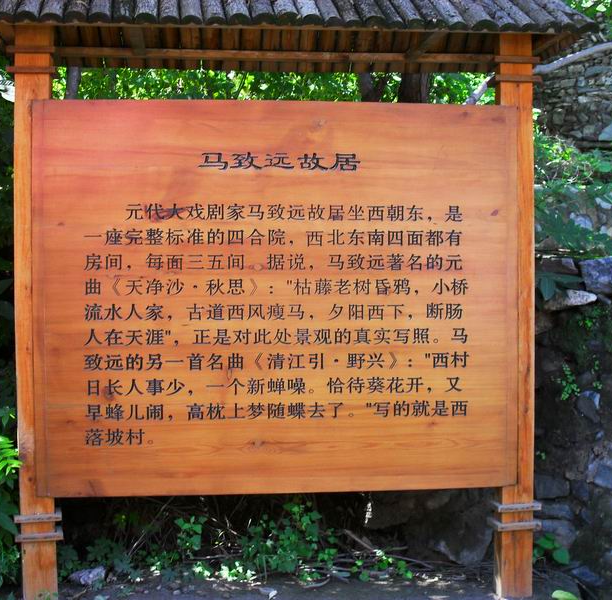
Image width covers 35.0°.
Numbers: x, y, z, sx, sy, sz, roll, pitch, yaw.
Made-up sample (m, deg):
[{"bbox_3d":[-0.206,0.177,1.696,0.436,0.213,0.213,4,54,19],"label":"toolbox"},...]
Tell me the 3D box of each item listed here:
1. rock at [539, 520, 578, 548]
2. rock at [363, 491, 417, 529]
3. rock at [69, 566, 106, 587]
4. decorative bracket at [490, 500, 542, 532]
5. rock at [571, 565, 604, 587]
[{"bbox_3d":[1.262,1.167,4.850,0.200,0.140,0.160,0,1,-5],"label":"rock"},{"bbox_3d":[0.411,1.025,4.726,0.249,0.168,0.190,0,2,12],"label":"rock"},{"bbox_3d":[-0.991,1.254,4.400,0.170,0.085,0.120,0,1,-5],"label":"rock"},{"bbox_3d":[0.939,0.973,4.370,0.193,0.120,0.170,0,1,-8],"label":"decorative bracket"},{"bbox_3d":[1.363,1.334,4.700,0.165,0.100,0.130,0,1,-5],"label":"rock"}]

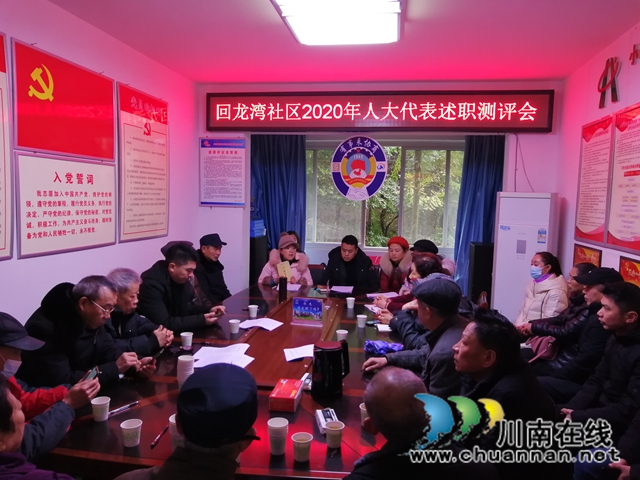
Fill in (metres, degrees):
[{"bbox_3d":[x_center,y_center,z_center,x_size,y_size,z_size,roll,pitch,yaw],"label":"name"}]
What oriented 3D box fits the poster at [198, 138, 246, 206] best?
[{"bbox_3d":[-1.003,-0.694,5.138,0.496,0.705,0.020,2,5,9],"label":"poster"}]

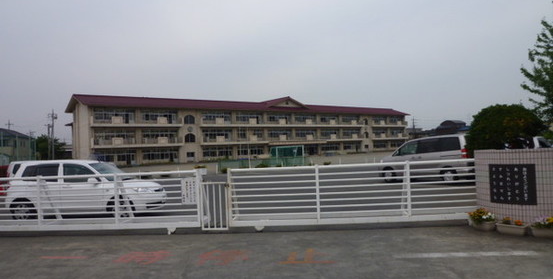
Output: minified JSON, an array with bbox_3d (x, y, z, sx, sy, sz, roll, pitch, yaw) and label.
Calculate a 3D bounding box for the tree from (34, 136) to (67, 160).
[{"bbox_3d":[-48.641,2.432,86.015,6.100,7.130,5.600,-2,-1,0],"label":"tree"}]

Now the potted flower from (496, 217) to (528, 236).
[{"bbox_3d":[3.853,1.407,6.509,0.270,0.280,0.440,-1,-2,-38],"label":"potted flower"}]

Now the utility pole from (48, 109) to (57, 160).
[{"bbox_3d":[-44.821,-0.162,80.074,1.500,11.710,0.800,-2,-1,0],"label":"utility pole"}]

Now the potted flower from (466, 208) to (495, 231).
[{"bbox_3d":[3.578,1.390,6.963,0.450,0.360,0.400,-3,-2,27],"label":"potted flower"}]

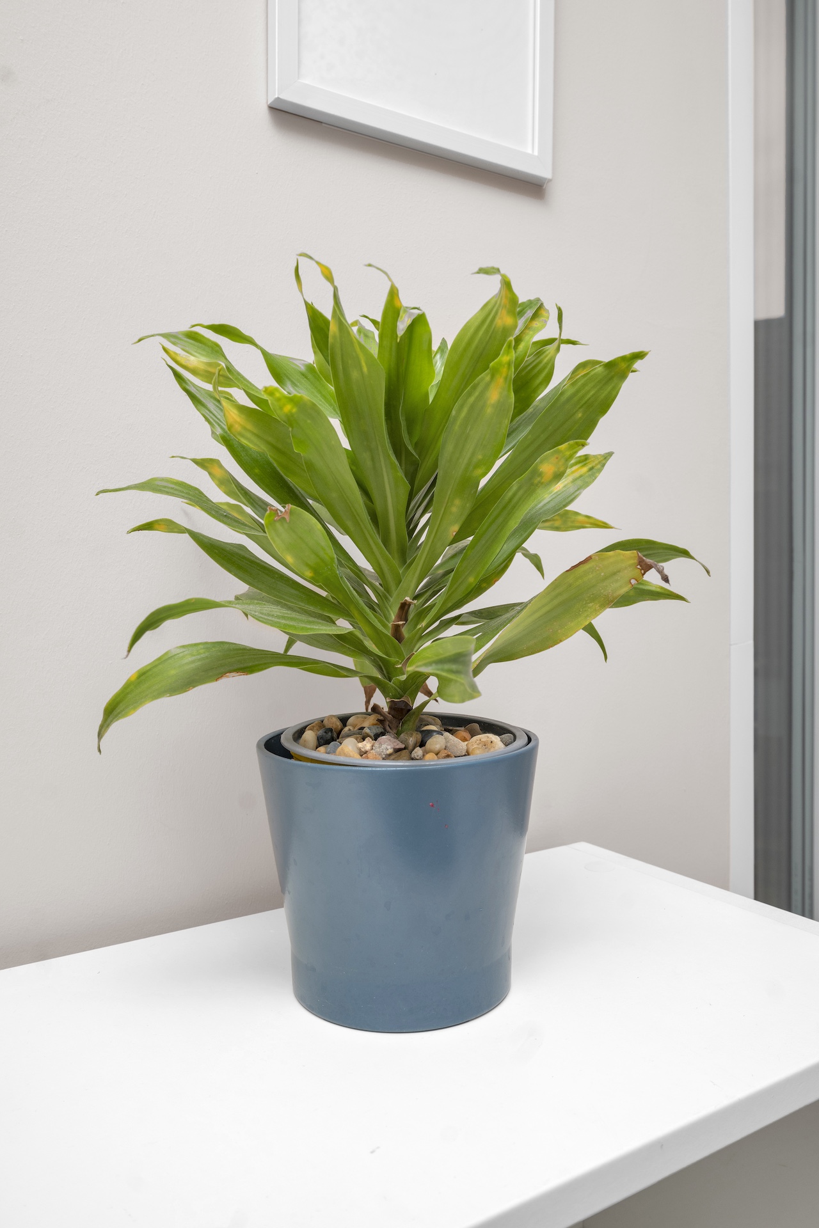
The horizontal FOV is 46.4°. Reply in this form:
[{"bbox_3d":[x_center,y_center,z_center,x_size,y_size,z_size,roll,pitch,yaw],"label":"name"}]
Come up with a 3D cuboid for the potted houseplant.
[{"bbox_3d":[-0.005,0.004,0.665,0.420,0.510,0.390,0,2,0],"label":"potted houseplant"}]

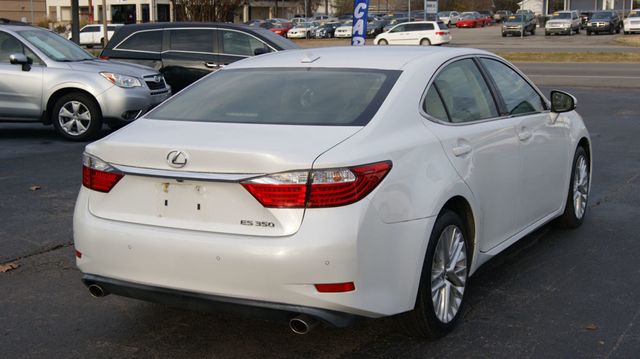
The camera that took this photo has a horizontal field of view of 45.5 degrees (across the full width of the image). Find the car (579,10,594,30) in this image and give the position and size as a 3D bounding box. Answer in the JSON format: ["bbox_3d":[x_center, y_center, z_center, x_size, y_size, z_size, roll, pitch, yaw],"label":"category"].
[{"bbox_3d":[25.682,-15.256,73.000,1.850,1.750,4.750,5,12,30],"label":"car"}]

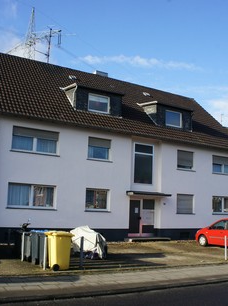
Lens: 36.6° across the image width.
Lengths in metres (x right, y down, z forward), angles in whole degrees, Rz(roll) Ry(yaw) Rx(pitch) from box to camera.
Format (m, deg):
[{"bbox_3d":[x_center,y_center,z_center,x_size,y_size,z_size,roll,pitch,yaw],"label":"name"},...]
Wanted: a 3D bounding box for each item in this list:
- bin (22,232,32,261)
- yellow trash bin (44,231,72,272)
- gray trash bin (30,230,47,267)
[{"bbox_3d":[-2.684,3.170,11.641,0.580,0.970,0.500,9,-11,-38],"label":"bin"},{"bbox_3d":[-1.686,2.981,10.542,0.730,1.080,0.580,9,-11,-38],"label":"yellow trash bin"},{"bbox_3d":[-2.280,3.071,11.152,0.720,1.050,0.580,9,-11,-38],"label":"gray trash bin"}]

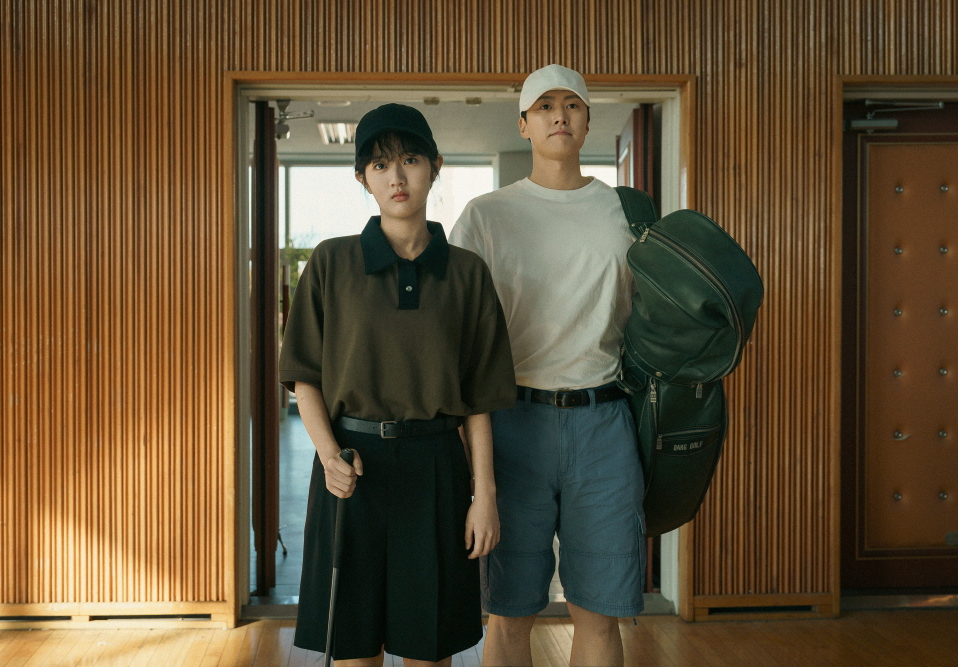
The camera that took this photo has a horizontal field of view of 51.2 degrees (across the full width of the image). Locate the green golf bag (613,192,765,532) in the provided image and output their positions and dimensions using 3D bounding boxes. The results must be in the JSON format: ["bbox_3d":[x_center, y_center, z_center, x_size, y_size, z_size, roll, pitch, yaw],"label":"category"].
[{"bbox_3d":[0.465,0.085,2.380,0.280,0.880,0.300,-10,41,-10],"label":"green golf bag"}]

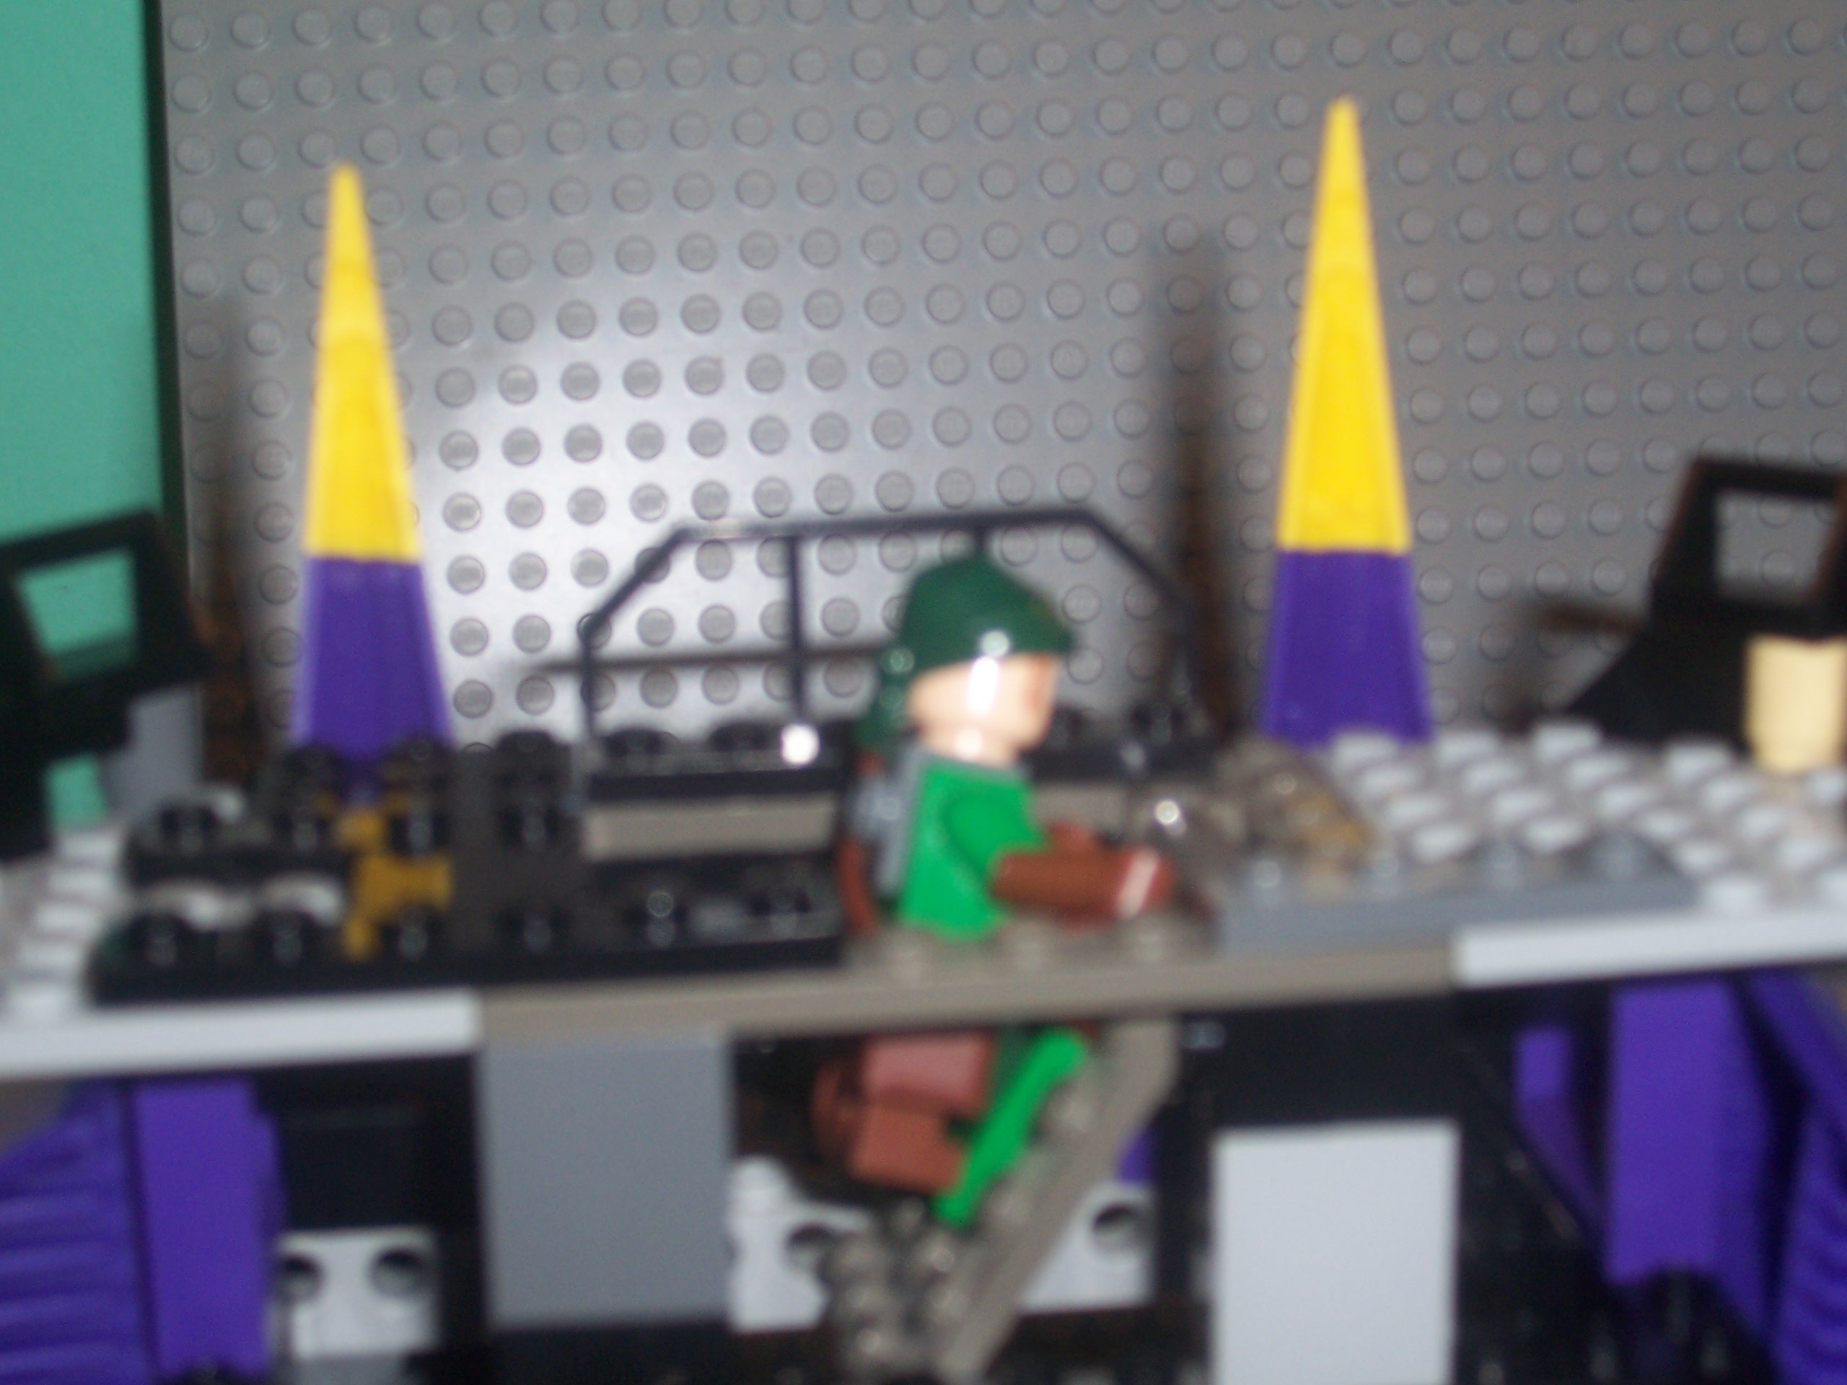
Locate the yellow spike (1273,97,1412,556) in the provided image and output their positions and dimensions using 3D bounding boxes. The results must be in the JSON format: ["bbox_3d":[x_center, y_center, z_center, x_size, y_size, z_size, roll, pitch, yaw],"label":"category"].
[{"bbox_3d":[0.033,-0.029,0.278,0.011,0.035,0.010,-3,14,-6],"label":"yellow spike"}]

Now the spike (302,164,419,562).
[{"bbox_3d":[-0.045,-0.026,0.277,0.009,0.030,0.009,-3,14,-6],"label":"spike"}]

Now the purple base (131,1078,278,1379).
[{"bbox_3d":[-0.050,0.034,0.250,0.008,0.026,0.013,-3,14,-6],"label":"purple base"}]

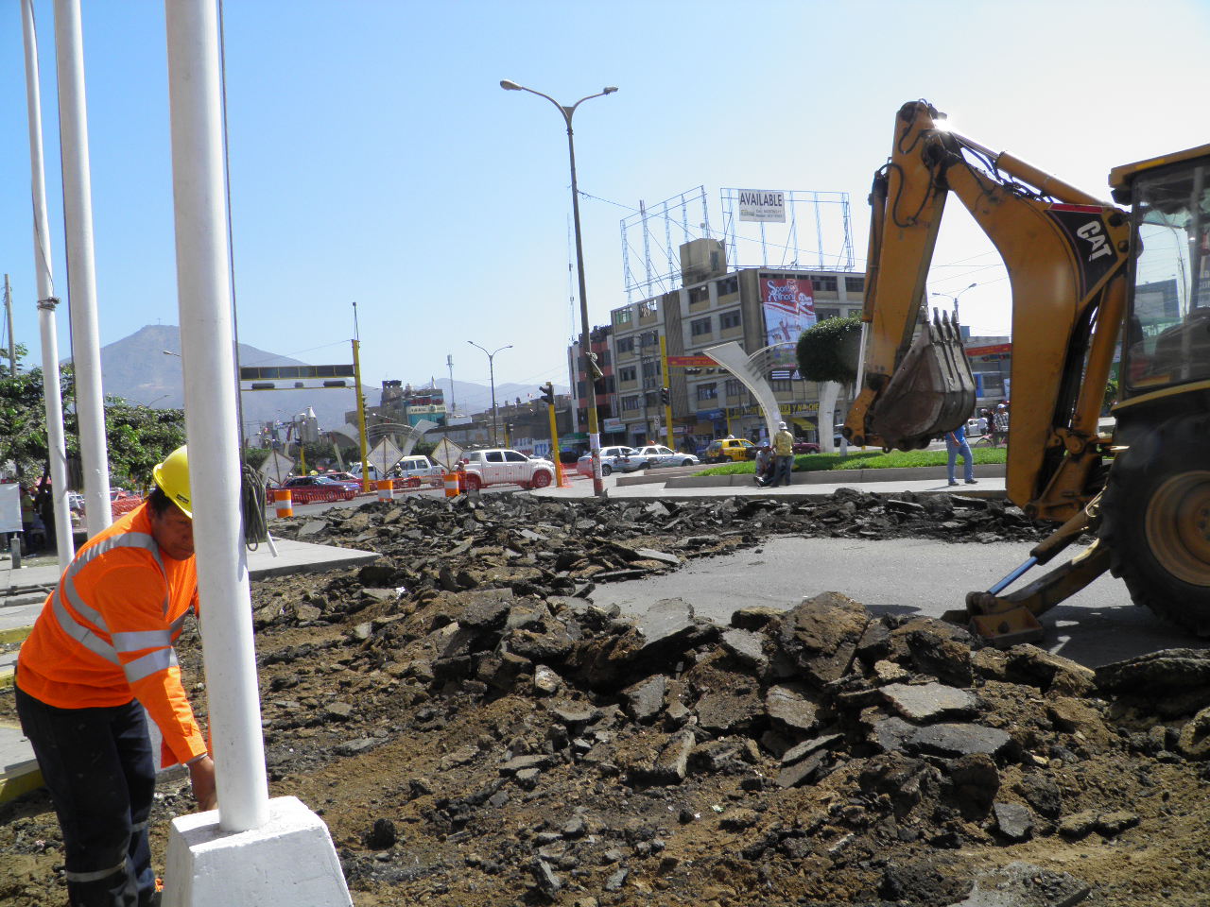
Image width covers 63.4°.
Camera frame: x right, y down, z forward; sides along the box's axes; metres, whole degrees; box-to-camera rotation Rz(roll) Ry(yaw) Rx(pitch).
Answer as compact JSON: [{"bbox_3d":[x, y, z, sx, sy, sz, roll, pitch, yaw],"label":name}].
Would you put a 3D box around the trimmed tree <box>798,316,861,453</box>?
[{"bbox_3d":[8.278,-2.231,34.492,3.100,4.750,3.100,-5,0,0],"label":"trimmed tree"}]

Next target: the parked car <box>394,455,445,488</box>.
[{"bbox_3d":[-10.979,1.226,54.003,4.600,1.750,1.720,-5,0,-10],"label":"parked car"}]

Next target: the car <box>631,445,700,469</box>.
[{"bbox_3d":[3.527,0.152,57.503,4.300,1.420,1.680,-5,0,-9],"label":"car"}]

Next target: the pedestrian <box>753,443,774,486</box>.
[{"bbox_3d":[4.102,0.348,25.204,0.550,1.100,0.800,-4,0,25],"label":"pedestrian"}]

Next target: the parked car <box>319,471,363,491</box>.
[{"bbox_3d":[-14.871,1.702,54.503,1.660,1.420,4.200,-5,0,-33],"label":"parked car"}]

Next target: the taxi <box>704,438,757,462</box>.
[{"bbox_3d":[7.708,-0.148,60.003,3.600,1.420,1.500,-5,0,-32],"label":"taxi"}]

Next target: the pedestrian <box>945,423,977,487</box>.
[{"bbox_3d":[7.907,-0.202,21.803,0.620,1.700,0.500,-5,0,12],"label":"pedestrian"}]

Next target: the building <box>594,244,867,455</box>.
[{"bbox_3d":[13.854,-9.138,93.302,17.000,18.000,20.800,-5,0,-33],"label":"building"}]

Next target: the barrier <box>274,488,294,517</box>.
[{"bbox_3d":[-11.264,1.749,34.405,0.580,0.960,0.580,-5,0,-10],"label":"barrier"}]

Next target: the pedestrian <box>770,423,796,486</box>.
[{"bbox_3d":[4.637,-0.013,25.402,0.550,1.730,0.380,-5,0,-13],"label":"pedestrian"}]

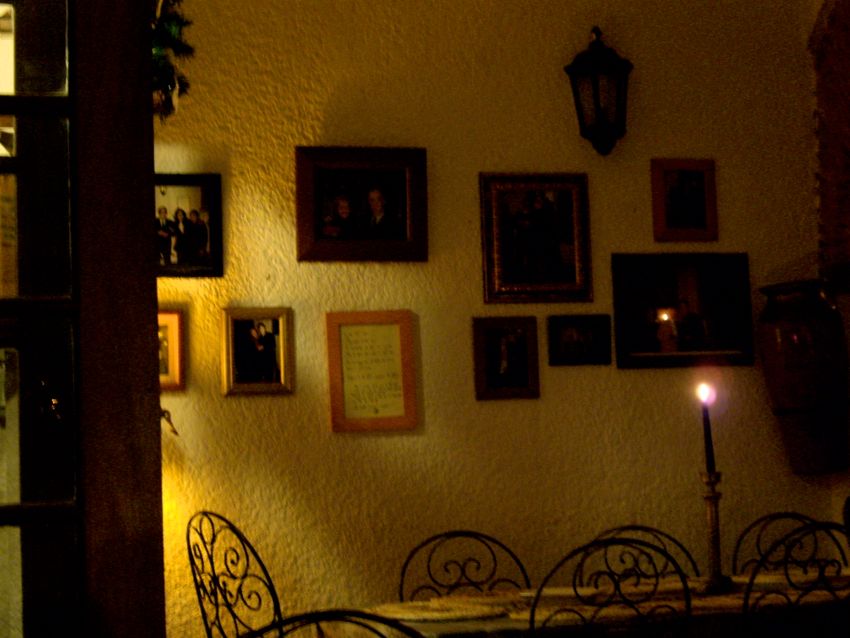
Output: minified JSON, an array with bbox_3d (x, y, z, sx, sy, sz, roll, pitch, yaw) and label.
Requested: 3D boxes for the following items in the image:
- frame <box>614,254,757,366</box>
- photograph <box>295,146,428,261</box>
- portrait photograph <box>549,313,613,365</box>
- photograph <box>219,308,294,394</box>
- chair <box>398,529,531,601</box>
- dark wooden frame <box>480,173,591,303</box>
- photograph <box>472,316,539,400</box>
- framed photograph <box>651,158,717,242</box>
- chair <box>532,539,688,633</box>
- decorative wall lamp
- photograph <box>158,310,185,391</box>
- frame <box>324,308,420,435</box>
[{"bbox_3d":[0.824,-0.026,5.120,0.458,0.360,0.025,-1,-5,-12],"label":"frame"},{"bbox_3d":[-0.194,-0.352,4.931,0.405,0.353,0.025,0,-6,-12],"label":"photograph"},{"bbox_3d":[0.486,0.069,5.036,0.201,0.153,0.025,-1,-6,-12],"label":"portrait photograph"},{"bbox_3d":[-0.502,0.100,4.817,0.205,0.262,0.025,-1,-6,-12],"label":"photograph"},{"bbox_3d":[0.177,1.029,4.335,0.400,0.890,0.480,-1,-5,-12],"label":"chair"},{"bbox_3d":[0.350,-0.253,5.040,0.351,0.410,0.025,-1,-6,-12],"label":"dark wooden frame"},{"bbox_3d":[0.252,0.124,4.979,0.202,0.251,0.025,-1,-5,-12],"label":"photograph"},{"bbox_3d":[0.836,-0.380,5.159,0.215,0.266,0.025,-1,-6,-12],"label":"framed photograph"},{"bbox_3d":[0.414,0.983,3.962,0.400,0.890,0.480,-1,-5,-12],"label":"chair"},{"bbox_3d":[0.553,-0.725,5.073,0.198,0.392,0.140,-1,-5,-12],"label":"decorative wall lamp"},{"bbox_3d":[-0.814,0.096,4.749,0.190,0.235,0.025,-1,-5,-12],"label":"photograph"},{"bbox_3d":[-0.161,0.161,4.885,0.265,0.366,0.025,-2,-5,-12],"label":"frame"}]

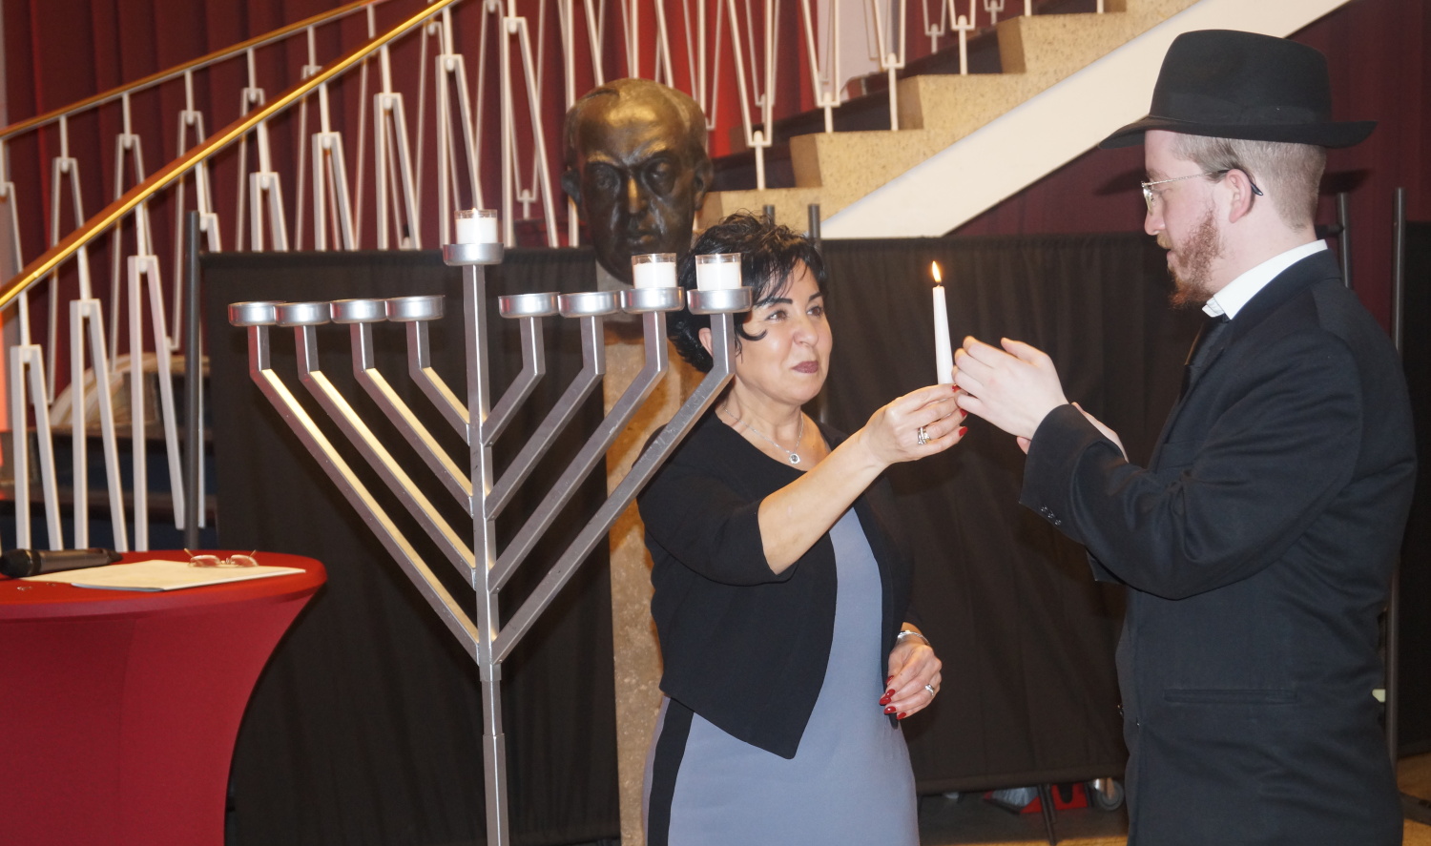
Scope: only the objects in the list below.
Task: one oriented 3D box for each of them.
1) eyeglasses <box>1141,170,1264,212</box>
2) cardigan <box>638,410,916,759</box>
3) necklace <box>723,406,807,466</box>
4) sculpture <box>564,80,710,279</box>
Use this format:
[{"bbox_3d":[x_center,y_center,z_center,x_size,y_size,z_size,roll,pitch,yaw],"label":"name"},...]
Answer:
[{"bbox_3d":[0.554,-0.262,2.705,0.130,0.038,0.136,-9,2,13],"label":"eyeglasses"},{"bbox_3d":[0.075,0.183,2.820,0.410,0.410,0.300,-5,5,-43],"label":"cardigan"},{"bbox_3d":[0.065,0.002,2.850,0.120,0.090,0.115,-4,5,-40],"label":"necklace"},{"bbox_3d":[-0.125,-0.384,3.800,0.236,0.325,0.265,-1,4,3],"label":"sculpture"}]

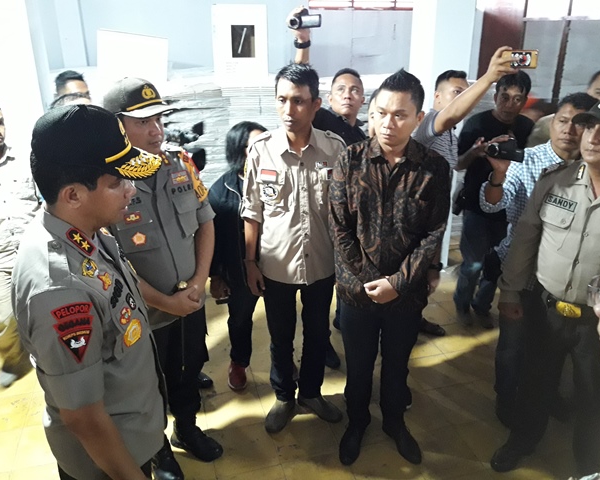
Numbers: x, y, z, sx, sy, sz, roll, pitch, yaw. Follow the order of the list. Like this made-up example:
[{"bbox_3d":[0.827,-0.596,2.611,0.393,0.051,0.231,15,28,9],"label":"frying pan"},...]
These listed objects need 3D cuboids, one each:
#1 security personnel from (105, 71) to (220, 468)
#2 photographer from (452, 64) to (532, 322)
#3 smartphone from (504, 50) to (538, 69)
[{"bbox_3d":[-0.549,0.205,2.138,0.540,1.670,0.400,-14,24,-33],"label":"security personnel"},{"bbox_3d":[1.219,-0.211,3.289,0.500,1.640,0.420,6,21,18],"label":"photographer"},{"bbox_3d":[0.933,-0.764,2.190,0.155,0.077,0.012,0,20,0],"label":"smartphone"}]

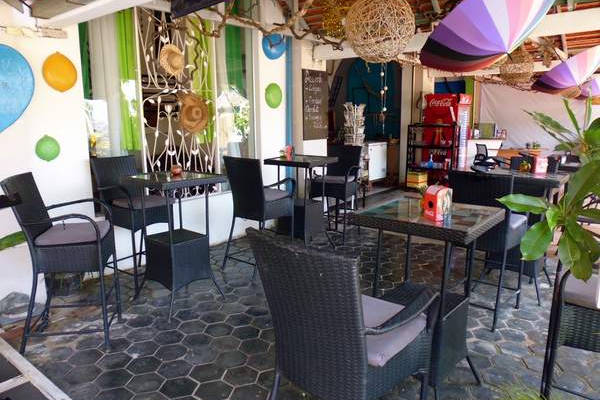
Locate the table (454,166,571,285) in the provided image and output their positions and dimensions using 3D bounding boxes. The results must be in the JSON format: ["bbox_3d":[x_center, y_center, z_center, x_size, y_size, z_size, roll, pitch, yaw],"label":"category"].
[{"bbox_3d":[1.957,0.297,3.732,0.610,1.056,0.610,9,14,37],"label":"table"}]

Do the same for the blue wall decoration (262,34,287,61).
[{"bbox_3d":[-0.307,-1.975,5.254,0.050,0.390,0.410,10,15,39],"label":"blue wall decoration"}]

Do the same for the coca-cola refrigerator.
[{"bbox_3d":[2.926,-1.141,8.394,0.650,1.860,0.710,9,14,37],"label":"coca-cola refrigerator"}]

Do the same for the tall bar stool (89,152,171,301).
[{"bbox_3d":[-1.499,0.202,3.820,0.575,1.143,0.490,8,13,32],"label":"tall bar stool"}]

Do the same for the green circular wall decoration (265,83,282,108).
[{"bbox_3d":[-0.328,-1.342,5.365,0.050,0.320,0.310,10,15,39],"label":"green circular wall decoration"}]

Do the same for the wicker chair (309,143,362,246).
[{"bbox_3d":[0.460,-0.087,5.260,0.540,1.140,0.560,8,13,31],"label":"wicker chair"}]

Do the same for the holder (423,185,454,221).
[{"bbox_3d":[0.661,0.015,1.992,0.100,0.150,0.100,-5,13,-23],"label":"holder"}]

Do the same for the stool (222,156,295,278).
[{"bbox_3d":[-0.424,0.132,4.221,0.490,1.143,0.575,8,14,34],"label":"stool"}]

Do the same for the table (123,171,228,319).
[{"bbox_3d":[-0.997,0.325,3.399,0.600,1.050,0.600,10,15,39],"label":"table"}]

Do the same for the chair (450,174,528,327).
[{"bbox_3d":[1.417,0.335,3.241,0.540,1.140,0.560,9,15,37],"label":"chair"}]

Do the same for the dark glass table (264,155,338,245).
[{"bbox_3d":[0.019,0.063,4.805,0.610,1.056,0.610,8,14,33],"label":"dark glass table"}]

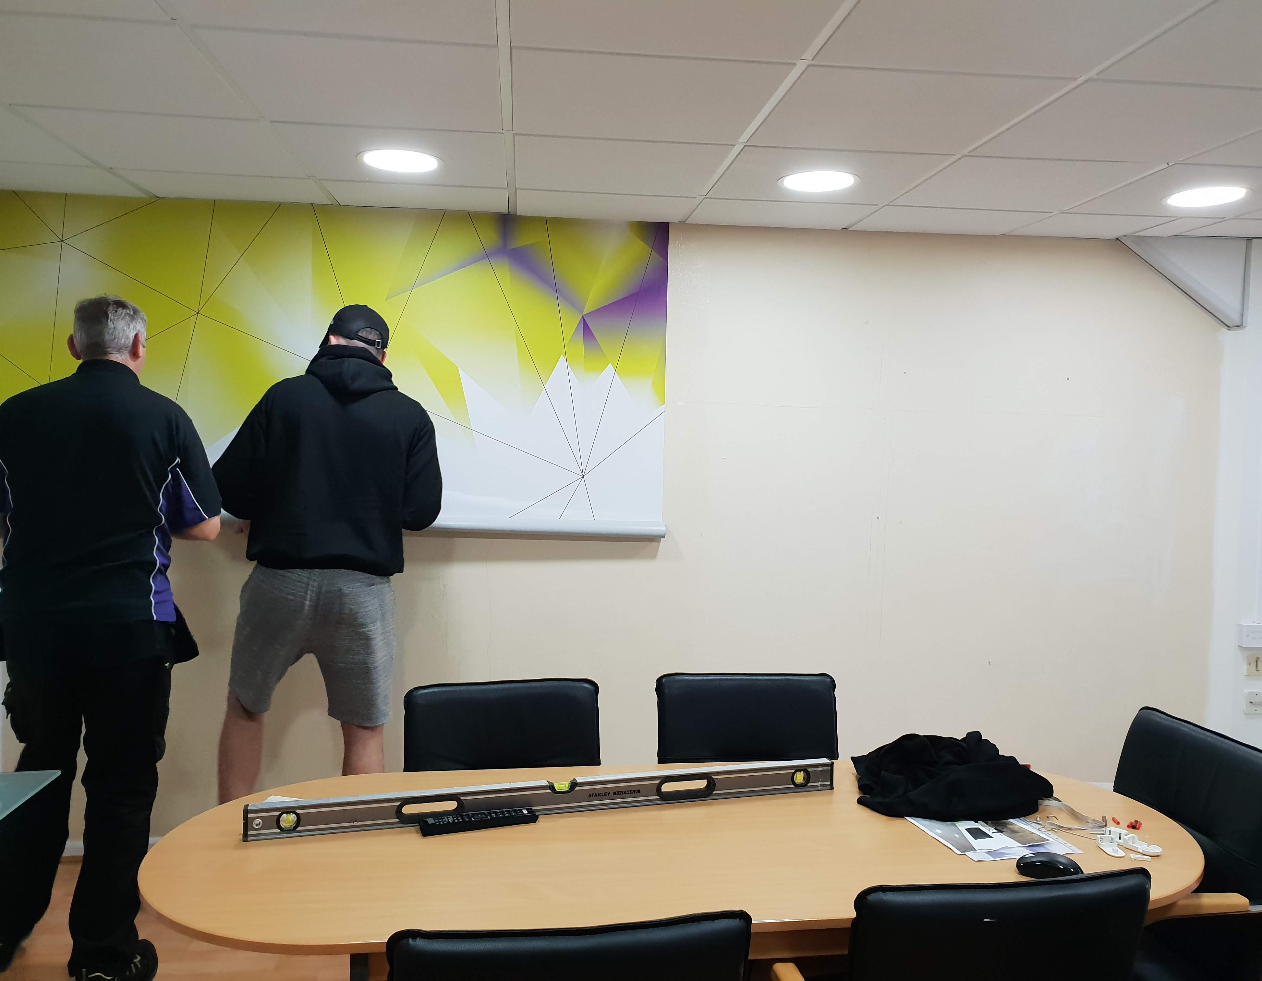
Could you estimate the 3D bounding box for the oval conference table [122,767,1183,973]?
[{"bbox_3d":[0.114,1.046,1.973,2.010,0.740,0.790,1,4,-8],"label":"oval conference table"}]

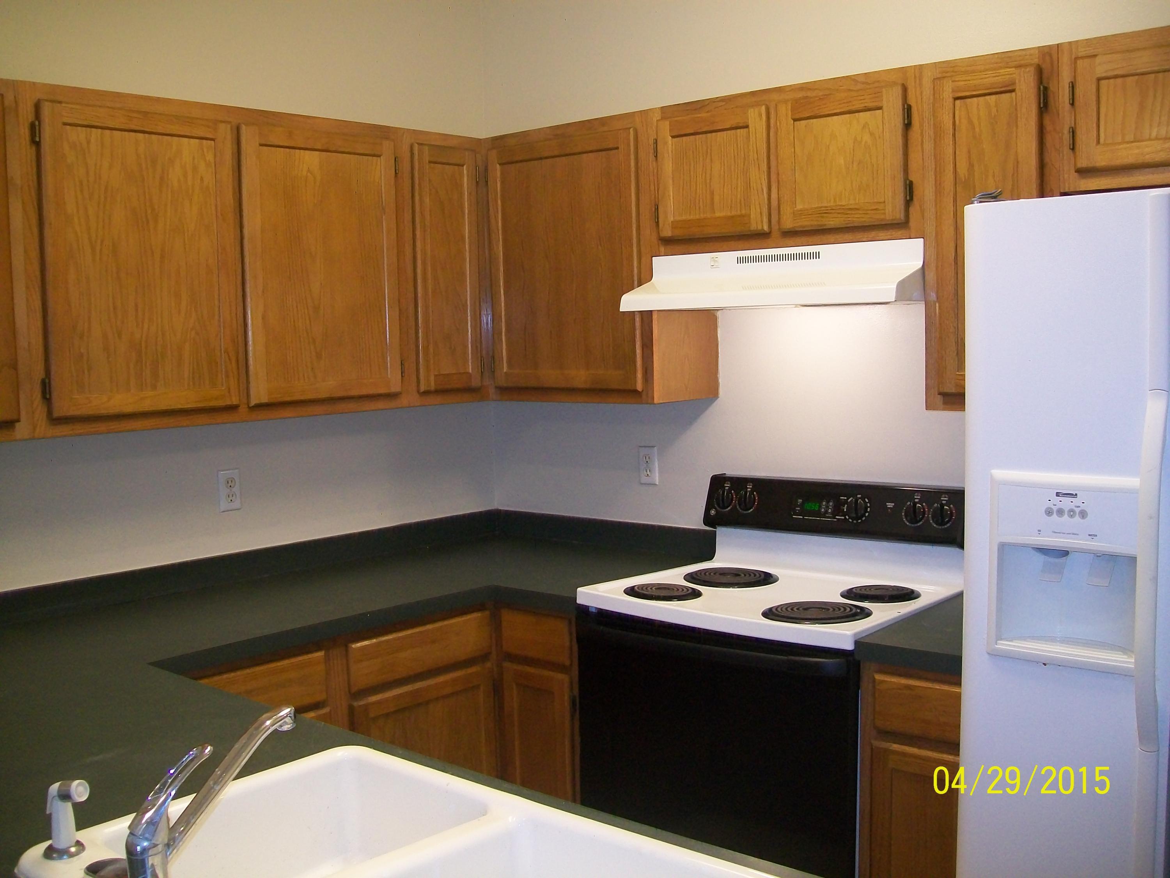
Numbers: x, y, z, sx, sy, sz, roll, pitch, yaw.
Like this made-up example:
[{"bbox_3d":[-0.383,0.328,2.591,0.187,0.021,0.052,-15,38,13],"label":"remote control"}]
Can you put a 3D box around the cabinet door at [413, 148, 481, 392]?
[{"bbox_3d":[-0.396,-0.480,3.267,0.025,0.686,0.235,3,7,41],"label":"cabinet door"}]

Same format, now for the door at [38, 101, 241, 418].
[{"bbox_3d":[-1.001,-0.397,2.614,0.025,0.680,0.475,3,7,41],"label":"door"}]

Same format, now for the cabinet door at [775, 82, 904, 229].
[{"bbox_3d":[0.590,-0.634,2.632,0.326,0.302,0.025,3,7,41],"label":"cabinet door"}]

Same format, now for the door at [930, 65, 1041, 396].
[{"bbox_3d":[0.848,-0.428,2.430,0.227,0.690,0.023,3,7,41],"label":"door"}]

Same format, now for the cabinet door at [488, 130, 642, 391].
[{"bbox_3d":[-0.059,-0.486,3.228,0.531,0.692,0.022,3,6,37],"label":"cabinet door"}]

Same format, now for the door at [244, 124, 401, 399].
[{"bbox_3d":[-0.680,-0.449,2.998,0.023,0.690,0.475,3,7,41],"label":"door"}]

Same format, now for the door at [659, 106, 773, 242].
[{"bbox_3d":[0.322,-0.652,2.847,0.327,0.303,0.025,3,7,41],"label":"door"}]

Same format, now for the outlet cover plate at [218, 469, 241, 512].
[{"bbox_3d":[-0.978,0.142,3.171,0.007,0.115,0.068,3,7,41],"label":"outlet cover plate"}]

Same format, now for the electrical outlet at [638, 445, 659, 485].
[{"bbox_3d":[0.187,0.080,3.420,0.068,0.117,0.007,3,7,41],"label":"electrical outlet"}]

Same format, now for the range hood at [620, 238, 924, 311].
[{"bbox_3d":[0.514,-0.394,2.822,0.756,0.138,0.441,3,7,41],"label":"range hood"}]

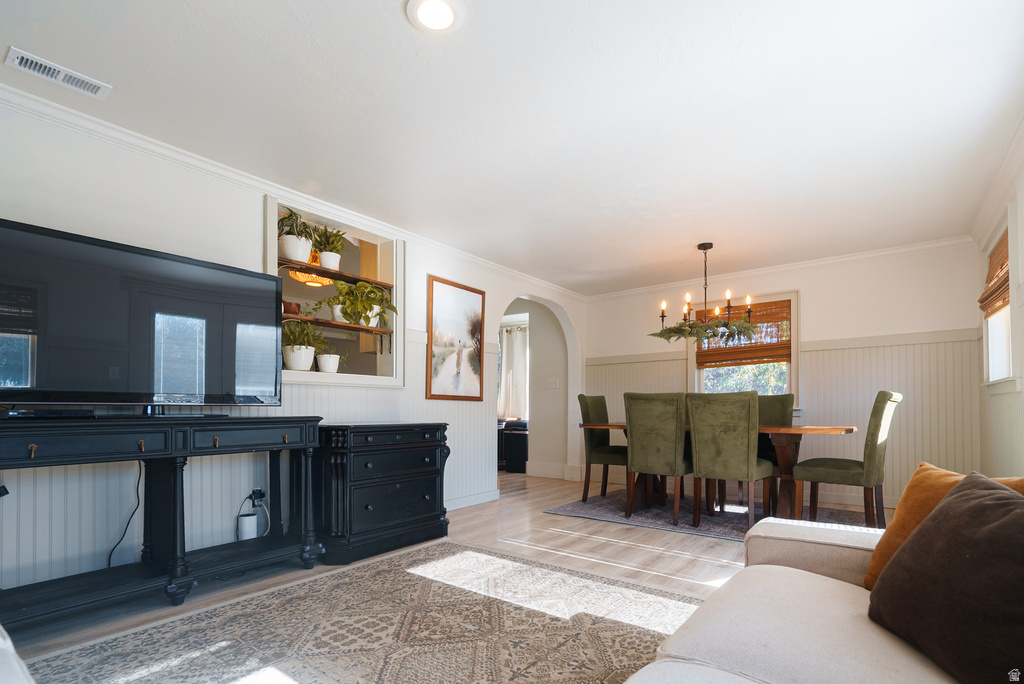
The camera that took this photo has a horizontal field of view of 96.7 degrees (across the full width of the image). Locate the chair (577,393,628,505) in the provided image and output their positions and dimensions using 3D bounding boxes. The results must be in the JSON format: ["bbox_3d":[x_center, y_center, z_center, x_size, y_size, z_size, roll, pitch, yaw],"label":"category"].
[{"bbox_3d":[1.000,1.045,4.460,0.600,1.030,0.470,-5,-8,38],"label":"chair"}]

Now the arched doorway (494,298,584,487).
[{"bbox_3d":[0.304,0.613,5.367,0.180,2.200,1.550,-5,-9,38],"label":"arched doorway"}]

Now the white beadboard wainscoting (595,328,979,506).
[{"bbox_3d":[2.367,0.807,4.639,3.450,1.540,0.040,-4,-7,32],"label":"white beadboard wainscoting"}]

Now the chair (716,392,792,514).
[{"bbox_3d":[2.240,0.982,4.150,0.480,1.040,0.630,-5,-9,38],"label":"chair"}]

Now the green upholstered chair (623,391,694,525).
[{"bbox_3d":[1.305,0.961,3.980,0.480,1.040,0.630,-5,-9,38],"label":"green upholstered chair"}]

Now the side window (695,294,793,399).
[{"bbox_3d":[2.515,0.147,4.950,1.000,1.200,0.100,-5,-8,36],"label":"side window"}]

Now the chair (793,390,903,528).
[{"bbox_3d":[2.520,0.895,3.450,0.590,1.030,0.470,-6,-8,41],"label":"chair"}]

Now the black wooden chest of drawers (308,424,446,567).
[{"bbox_3d":[-0.956,0.972,3.213,0.580,0.830,0.930,-6,-9,40],"label":"black wooden chest of drawers"}]

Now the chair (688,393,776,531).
[{"bbox_3d":[1.750,0.914,3.650,0.480,1.040,0.630,-5,-9,38],"label":"chair"}]

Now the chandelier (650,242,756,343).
[{"bbox_3d":[1.607,-0.415,3.820,0.850,0.830,0.850,-4,-7,33],"label":"chandelier"}]

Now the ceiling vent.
[{"bbox_3d":[-1.897,-1.117,1.915,0.155,0.020,0.302,-6,-8,40],"label":"ceiling vent"}]

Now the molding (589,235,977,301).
[{"bbox_3d":[2.361,-0.672,4.619,3.430,0.075,0.065,-4,-7,32],"label":"molding"}]

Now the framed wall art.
[{"bbox_3d":[-0.460,0.000,3.900,0.035,1.000,0.675,-5,-8,40],"label":"framed wall art"}]

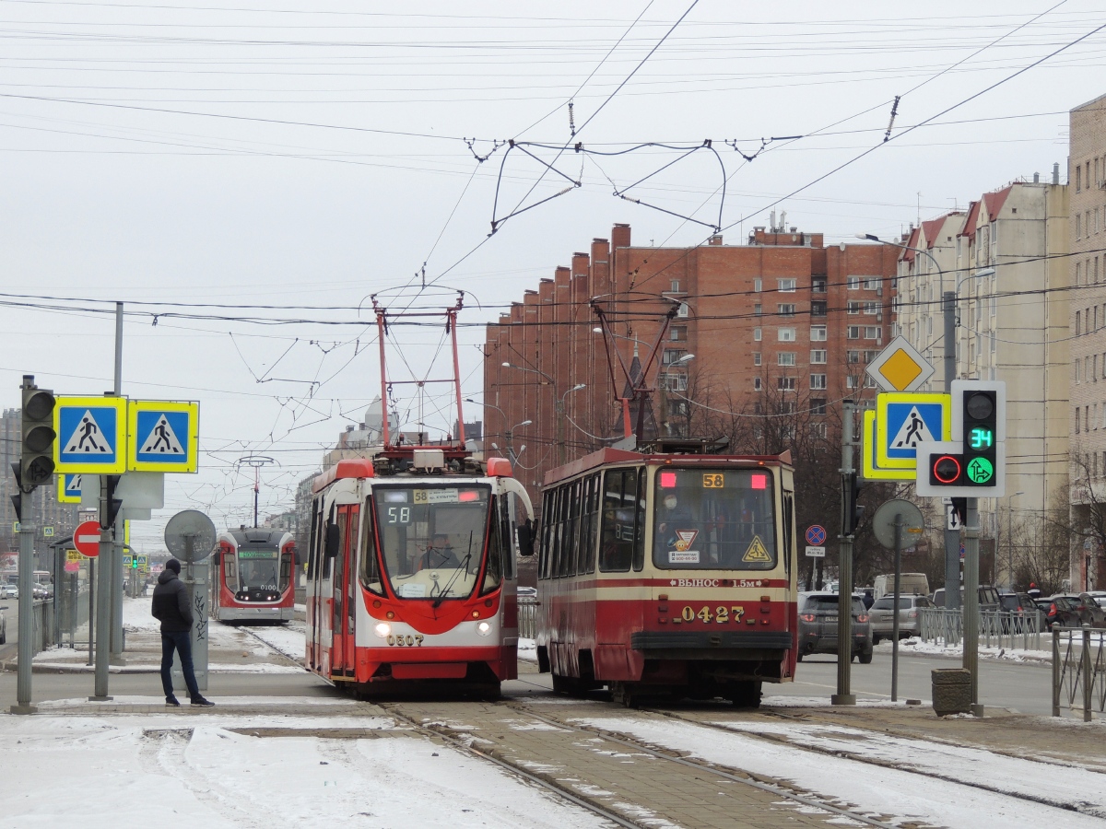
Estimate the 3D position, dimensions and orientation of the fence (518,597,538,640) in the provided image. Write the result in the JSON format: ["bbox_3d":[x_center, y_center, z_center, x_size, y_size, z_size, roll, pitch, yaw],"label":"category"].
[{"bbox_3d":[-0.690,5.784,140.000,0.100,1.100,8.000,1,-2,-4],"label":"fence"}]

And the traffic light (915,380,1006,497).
[{"bbox_3d":[4.867,0.291,59.100,1.070,1.410,0.280,1,-2,-4],"label":"traffic light"}]

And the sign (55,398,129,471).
[{"bbox_3d":[-5.548,0.253,59.200,0.920,0.920,0.050,1,-2,-4],"label":"sign"}]

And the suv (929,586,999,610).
[{"bbox_3d":[16.112,7.505,188.000,1.870,1.860,4.600,-1,-2,25],"label":"suv"}]

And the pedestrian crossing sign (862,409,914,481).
[{"bbox_3d":[4.481,0.400,64.200,0.920,0.920,0.060,1,-2,-5],"label":"pedestrian crossing sign"}]

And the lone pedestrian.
[{"bbox_3d":[-4.633,2.740,62.000,0.600,1.840,0.500,-1,-2,35],"label":"lone pedestrian"}]

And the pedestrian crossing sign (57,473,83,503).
[{"bbox_3d":[-8.396,1.138,88.600,0.920,0.920,0.060,1,-2,-5],"label":"pedestrian crossing sign"}]

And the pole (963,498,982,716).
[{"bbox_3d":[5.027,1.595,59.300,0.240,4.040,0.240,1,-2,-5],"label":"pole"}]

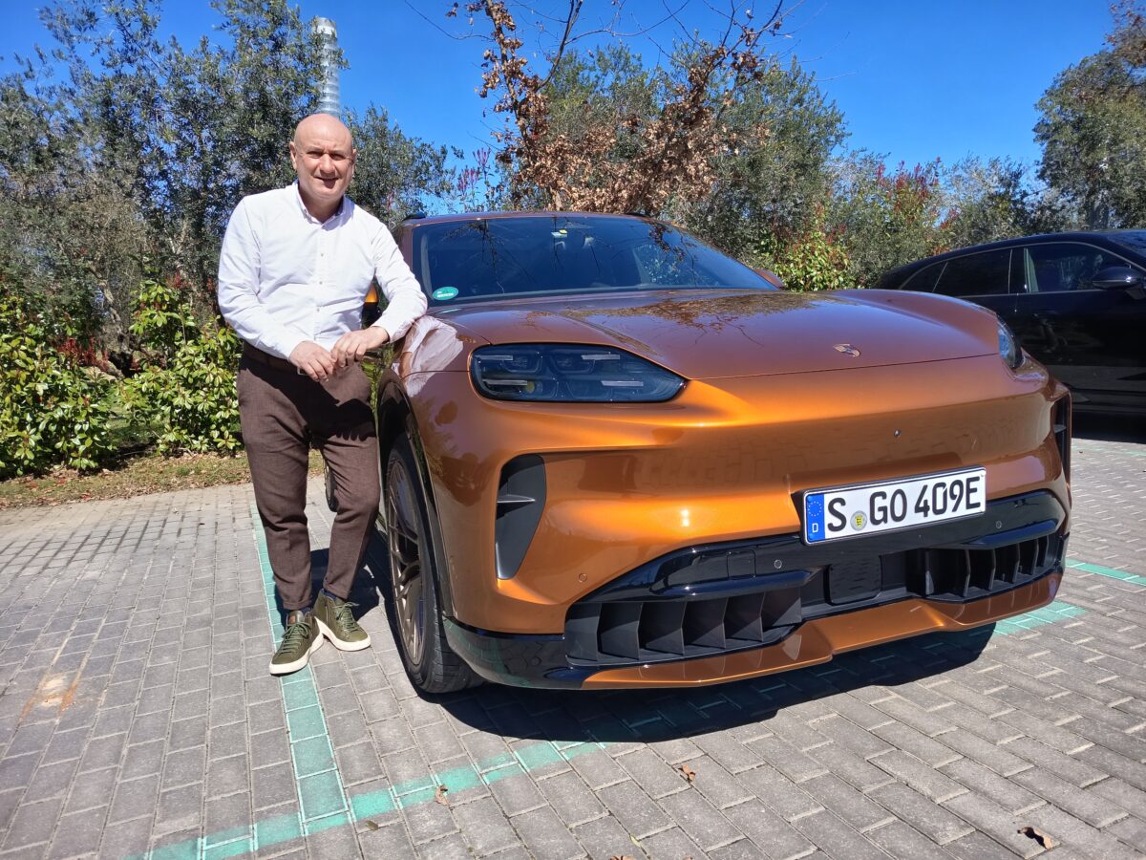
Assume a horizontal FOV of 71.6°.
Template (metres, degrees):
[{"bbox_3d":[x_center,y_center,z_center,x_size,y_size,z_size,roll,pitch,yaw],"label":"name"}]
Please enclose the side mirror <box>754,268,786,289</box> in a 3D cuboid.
[{"bbox_3d":[0.950,-0.675,3.780,0.240,0.170,0.190,-6,7,-21],"label":"side mirror"}]

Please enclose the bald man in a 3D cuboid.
[{"bbox_3d":[-0.786,-0.111,2.647,0.660,1.760,0.470,-6,7,-23],"label":"bald man"}]

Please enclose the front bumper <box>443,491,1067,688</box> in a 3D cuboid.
[{"bbox_3d":[0.661,0.366,2.056,1.930,0.360,0.500,-6,7,-21],"label":"front bumper"}]

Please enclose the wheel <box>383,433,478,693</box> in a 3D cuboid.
[{"bbox_3d":[-0.359,0.387,2.387,0.270,0.785,0.785,-6,7,-21],"label":"wheel"}]

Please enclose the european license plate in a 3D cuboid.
[{"bbox_3d":[0.741,0.168,1.800,0.520,0.112,0.020,-6,6,-21],"label":"european license plate"}]

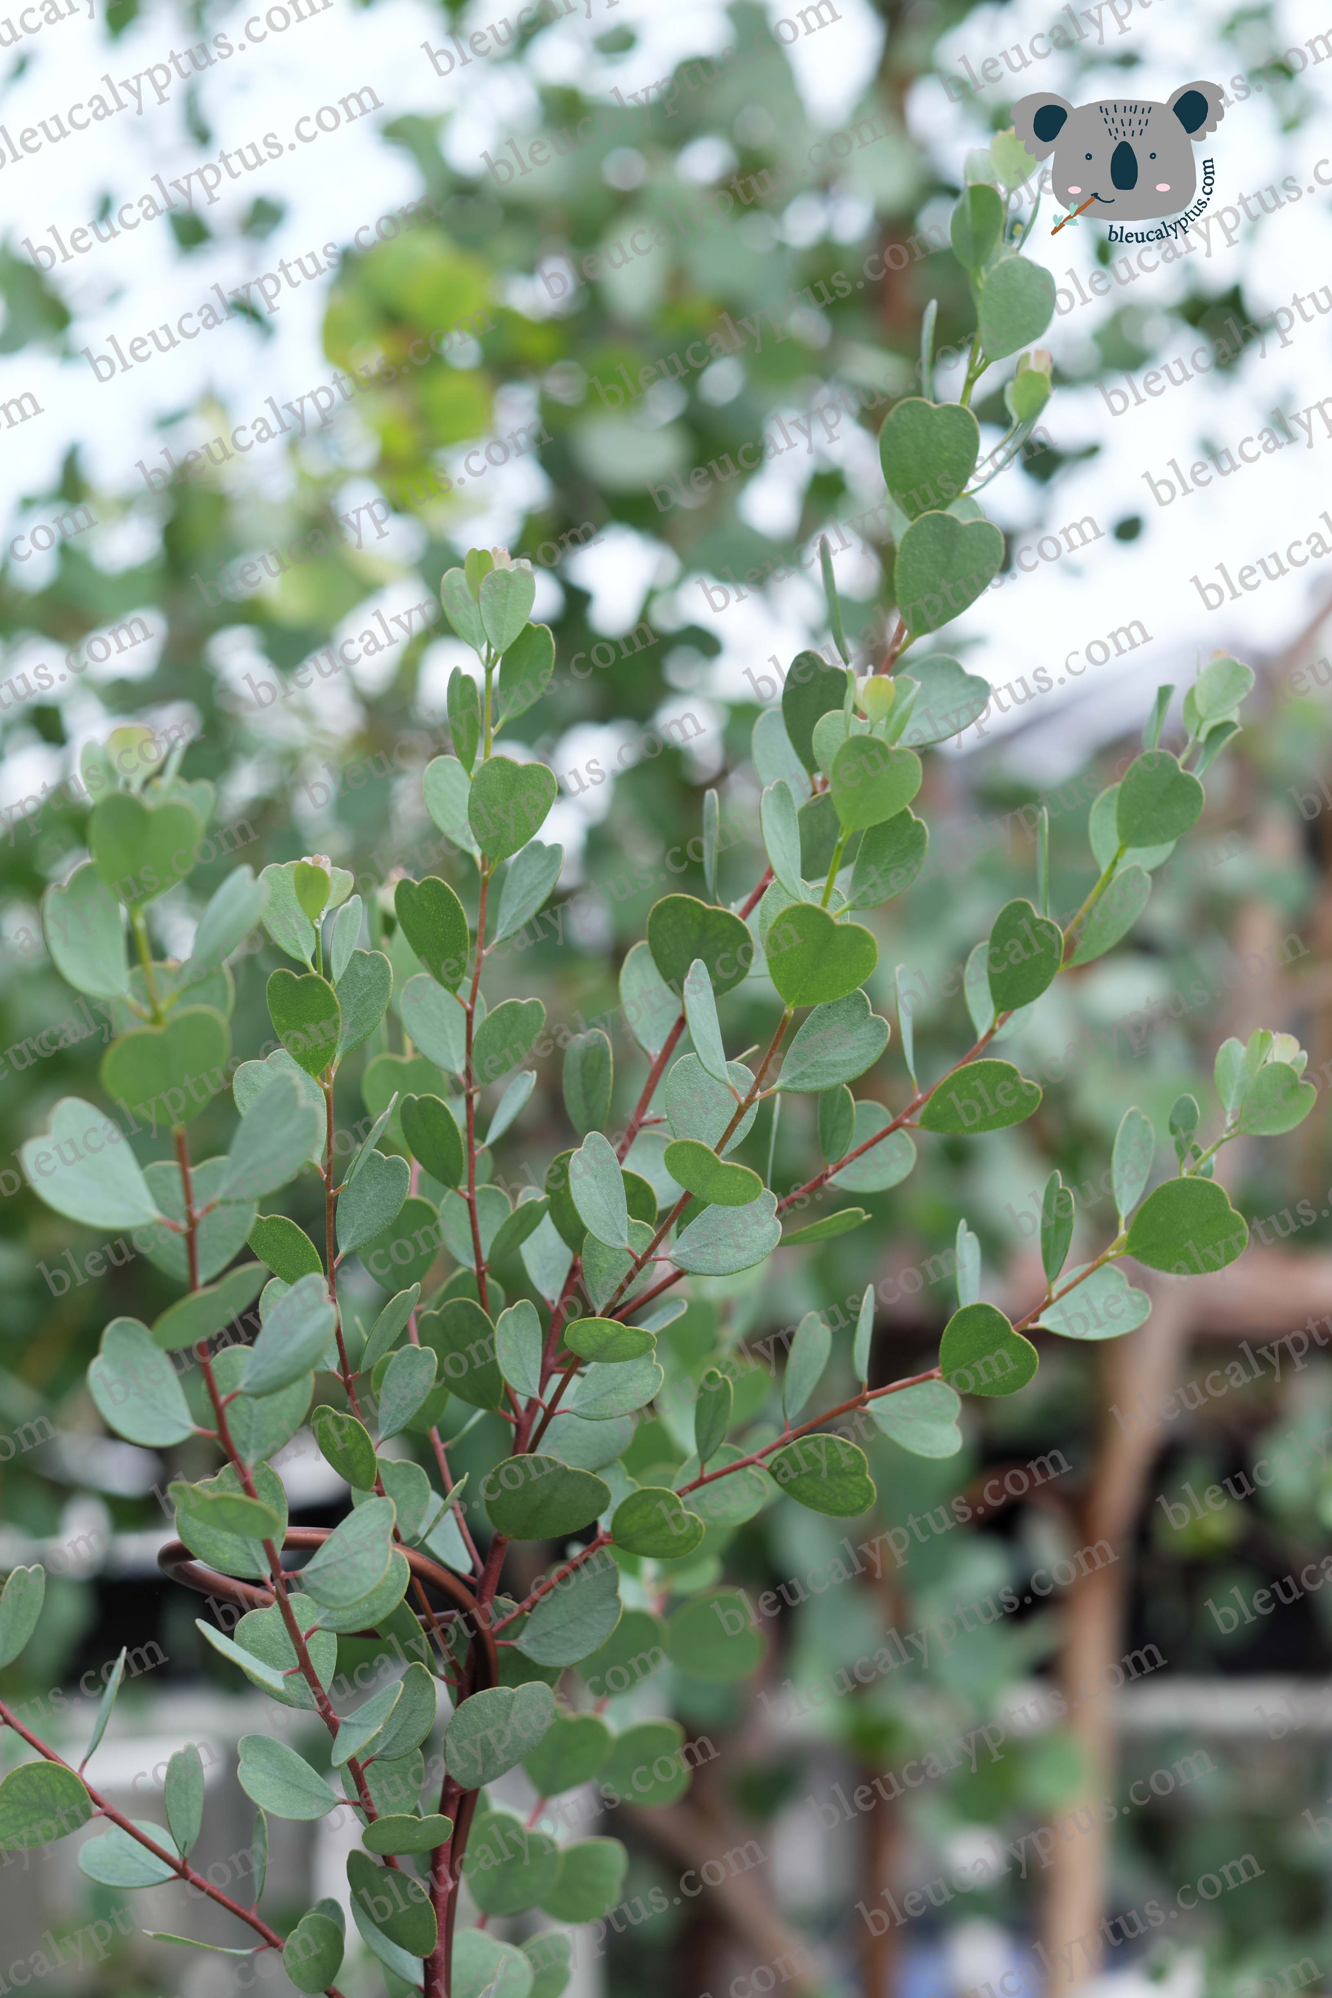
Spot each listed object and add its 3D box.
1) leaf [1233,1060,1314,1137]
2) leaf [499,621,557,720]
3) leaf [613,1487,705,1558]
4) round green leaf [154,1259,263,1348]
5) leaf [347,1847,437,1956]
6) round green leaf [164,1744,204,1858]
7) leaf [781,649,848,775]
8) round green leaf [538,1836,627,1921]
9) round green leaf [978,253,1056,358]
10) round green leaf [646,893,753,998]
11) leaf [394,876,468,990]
[{"bbox_3d":[0.135,0.022,1.030,0.018,0.017,0.004,-41,-6,0],"label":"leaf"},{"bbox_3d":[-0.033,-0.078,1.115,0.018,0.027,0.004,4,25,-37],"label":"leaf"},{"bbox_3d":[-0.002,0.124,1.100,0.024,0.019,0.004,-22,20,25],"label":"leaf"},{"bbox_3d":[-0.102,0.068,1.040,0.030,0.004,0.025,-36,-27,0],"label":"round green leaf"},{"bbox_3d":[-0.067,0.221,1.140,0.004,0.030,0.023,-37,11,-35],"label":"leaf"},{"bbox_3d":[-0.118,0.197,1.145,0.004,0.028,0.022,6,-7,-31],"label":"round green leaf"},{"bbox_3d":[0.034,-0.063,1.030,0.018,0.027,0.005,5,0,21],"label":"leaf"},{"bbox_3d":[-0.023,0.233,1.230,0.027,0.024,0.004,-9,22,18],"label":"round green leaf"},{"bbox_3d":[0.077,-0.151,1.020,0.018,0.024,0.004,26,0,-20],"label":"round green leaf"},{"bbox_3d":[0.007,-0.011,1.020,0.023,0.024,0.004,14,0,0],"label":"round green leaf"},{"bbox_3d":[-0.058,-0.016,1.150,0.023,0.029,0.004,-8,16,38],"label":"leaf"}]

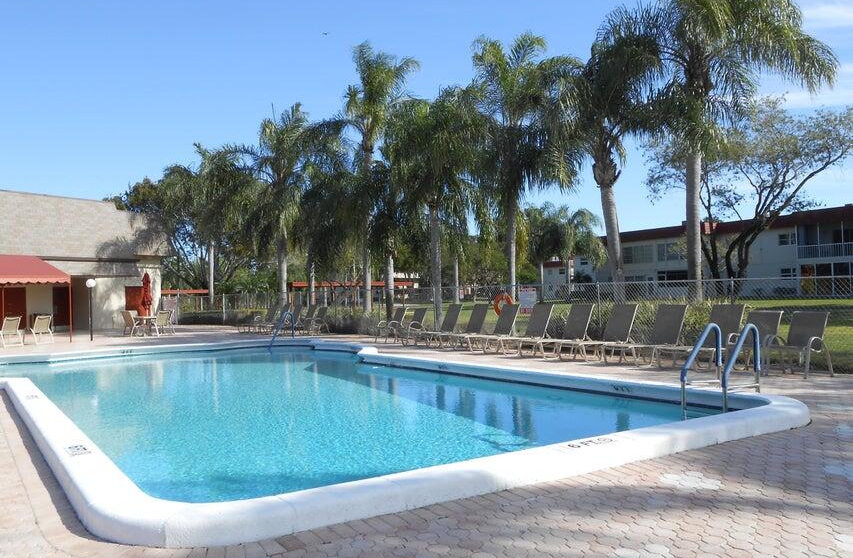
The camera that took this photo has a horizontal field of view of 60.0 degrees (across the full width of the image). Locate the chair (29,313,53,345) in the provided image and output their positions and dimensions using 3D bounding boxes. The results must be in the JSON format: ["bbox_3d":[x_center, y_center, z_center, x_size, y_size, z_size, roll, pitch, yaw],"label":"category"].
[{"bbox_3d":[-12.596,1.670,24.208,0.720,0.930,0.620,-2,-1,44],"label":"chair"}]

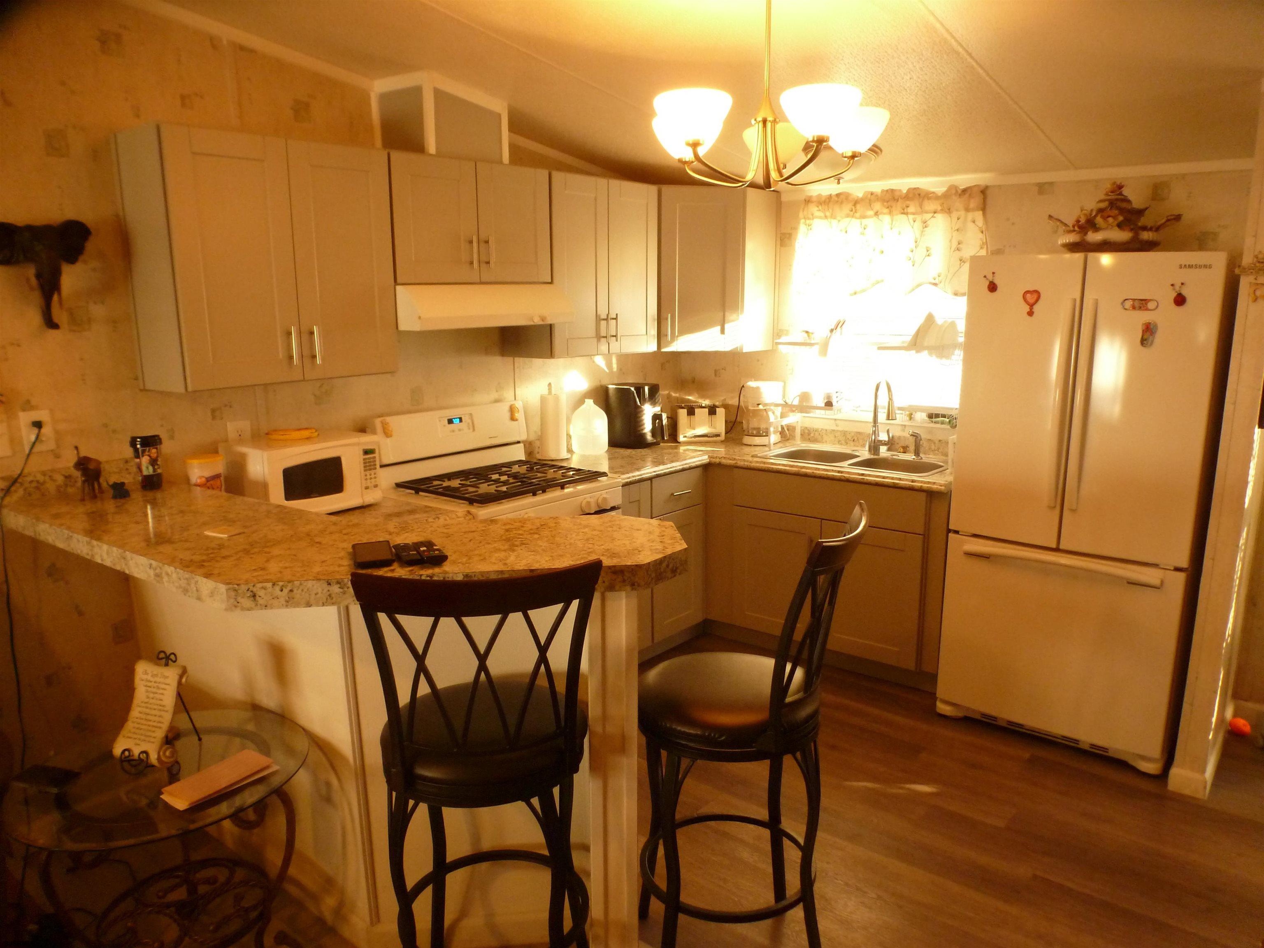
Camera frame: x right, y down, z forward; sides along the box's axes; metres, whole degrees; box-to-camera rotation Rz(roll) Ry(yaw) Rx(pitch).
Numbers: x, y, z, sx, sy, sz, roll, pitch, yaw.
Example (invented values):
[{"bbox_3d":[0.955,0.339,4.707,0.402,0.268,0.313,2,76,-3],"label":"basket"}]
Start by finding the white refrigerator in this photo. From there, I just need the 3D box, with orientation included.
[{"bbox_3d":[1.735,0.084,3.381,0.795,1.806,0.747,9,15,37],"label":"white refrigerator"}]

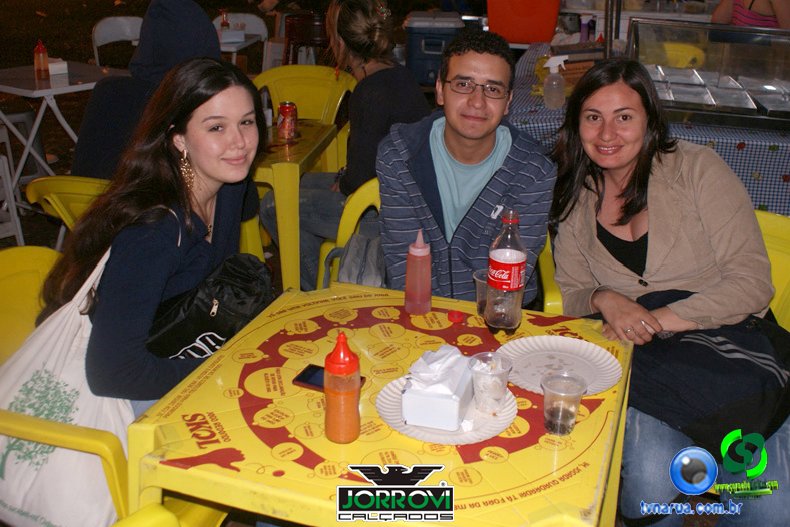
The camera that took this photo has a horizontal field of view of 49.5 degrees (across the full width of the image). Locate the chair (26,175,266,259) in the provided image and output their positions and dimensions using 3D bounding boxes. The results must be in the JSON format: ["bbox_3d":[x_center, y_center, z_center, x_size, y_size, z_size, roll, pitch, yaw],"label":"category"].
[{"bbox_3d":[-0.680,0.045,2.710,0.570,0.780,0.560,3,21,8],"label":"chair"}]

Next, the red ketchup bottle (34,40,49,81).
[{"bbox_3d":[-1.690,-0.972,4.090,0.064,0.182,0.064,7,22,18],"label":"red ketchup bottle"}]

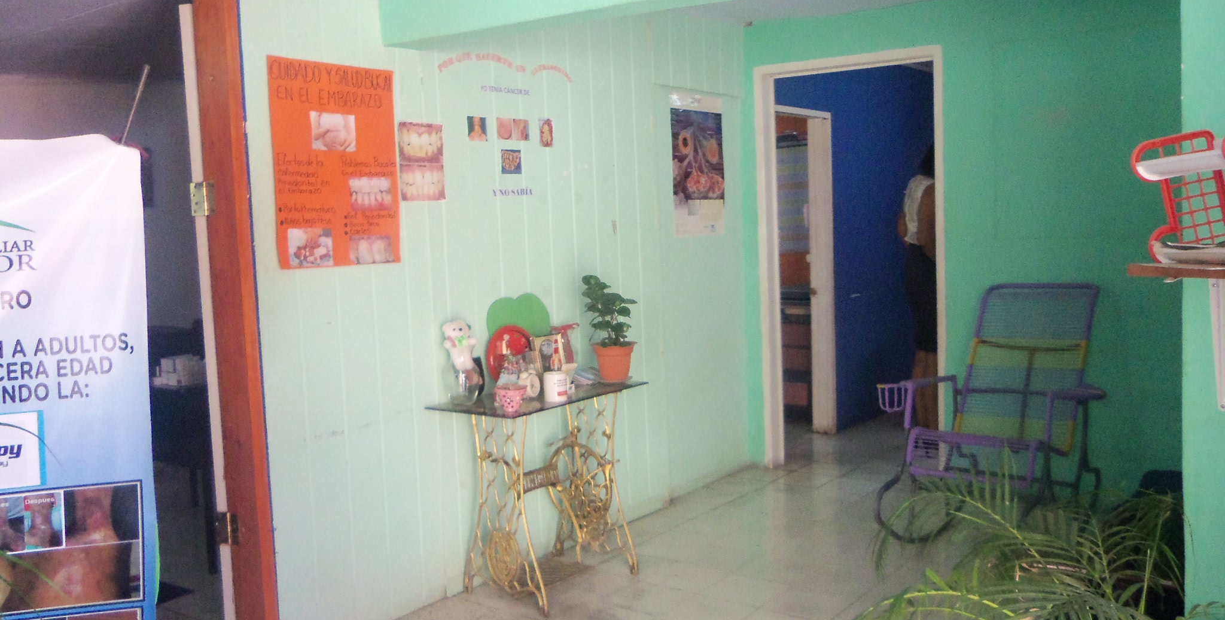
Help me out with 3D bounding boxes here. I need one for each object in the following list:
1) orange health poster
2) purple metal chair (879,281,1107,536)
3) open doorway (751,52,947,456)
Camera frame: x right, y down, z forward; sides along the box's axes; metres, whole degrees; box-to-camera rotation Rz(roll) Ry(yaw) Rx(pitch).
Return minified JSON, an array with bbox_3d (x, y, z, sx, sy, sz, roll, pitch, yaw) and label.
[{"bbox_3d":[-0.918,-0.484,3.331,0.010,0.671,0.497,3,7,39],"label":"orange health poster"},{"bbox_3d":[1.564,0.468,4.115,0.781,1.034,1.044,3,8,43],"label":"purple metal chair"},{"bbox_3d":[1.232,-0.199,5.149,0.994,2.180,0.112,2,7,37],"label":"open doorway"}]

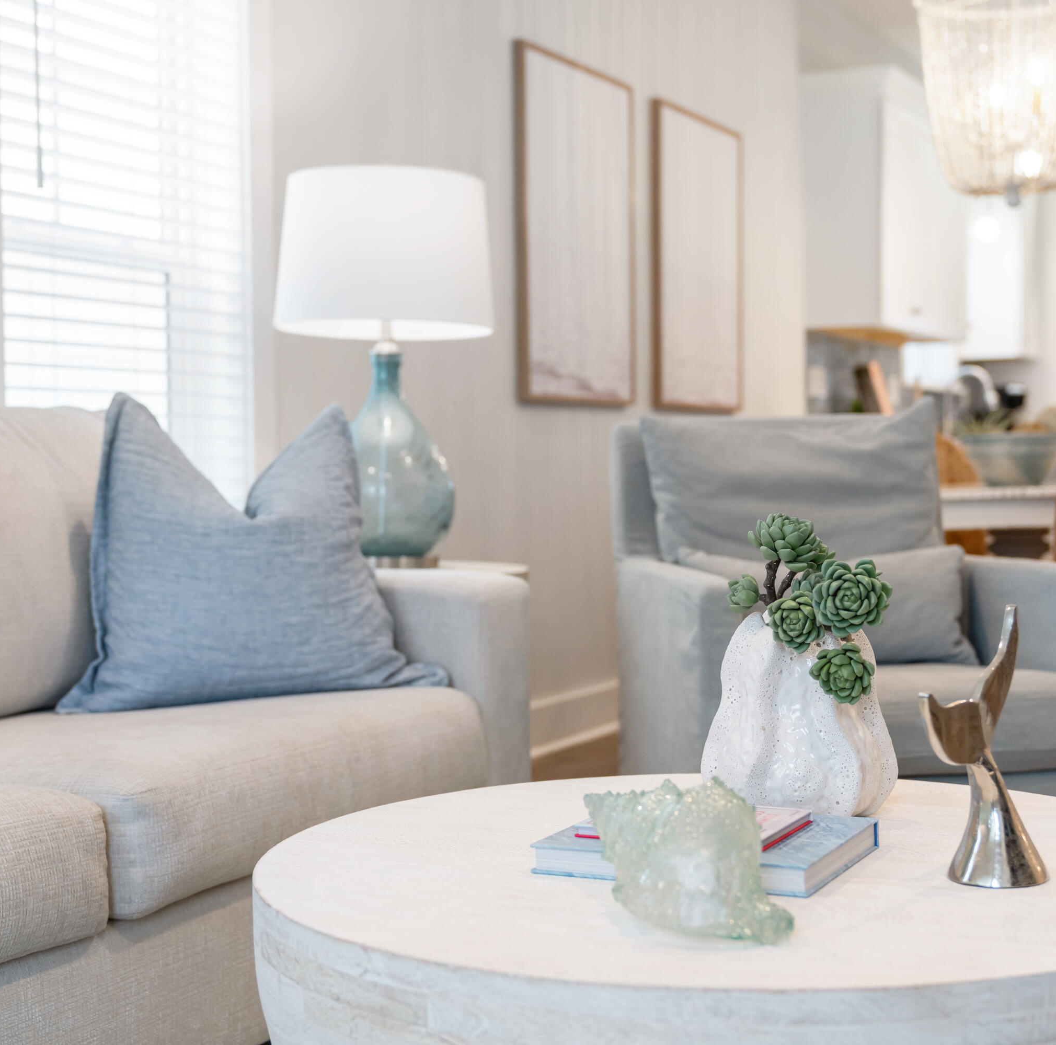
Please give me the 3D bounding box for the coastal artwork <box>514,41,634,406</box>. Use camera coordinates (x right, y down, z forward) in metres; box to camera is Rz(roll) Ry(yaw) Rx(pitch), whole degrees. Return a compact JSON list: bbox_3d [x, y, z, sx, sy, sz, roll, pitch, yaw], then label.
[{"bbox_3d":[0.152,-0.849,5.206,0.033,1.012,0.741,1,2,28],"label":"coastal artwork"}]

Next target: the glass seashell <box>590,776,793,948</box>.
[{"bbox_3d":[0.149,0.310,1.655,0.208,0.130,0.140,1,2,30],"label":"glass seashell"}]

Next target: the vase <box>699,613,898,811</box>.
[{"bbox_3d":[0.337,0.235,2.170,0.243,0.236,0.225,0,2,0],"label":"vase"}]

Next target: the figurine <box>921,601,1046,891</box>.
[{"bbox_3d":[0.467,0.228,1.776,0.150,0.276,0.105,-2,3,-38],"label":"figurine"}]

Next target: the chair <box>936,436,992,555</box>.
[{"bbox_3d":[1.339,0.157,5.719,0.510,0.970,0.580,-1,2,-10],"label":"chair"}]

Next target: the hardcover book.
[{"bbox_3d":[0.197,0.350,1.880,0.302,0.030,0.252,1,2,25],"label":"hardcover book"}]

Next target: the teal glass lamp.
[{"bbox_3d":[-0.296,-0.300,3.570,0.445,0.797,0.445,0,2,0],"label":"teal glass lamp"}]

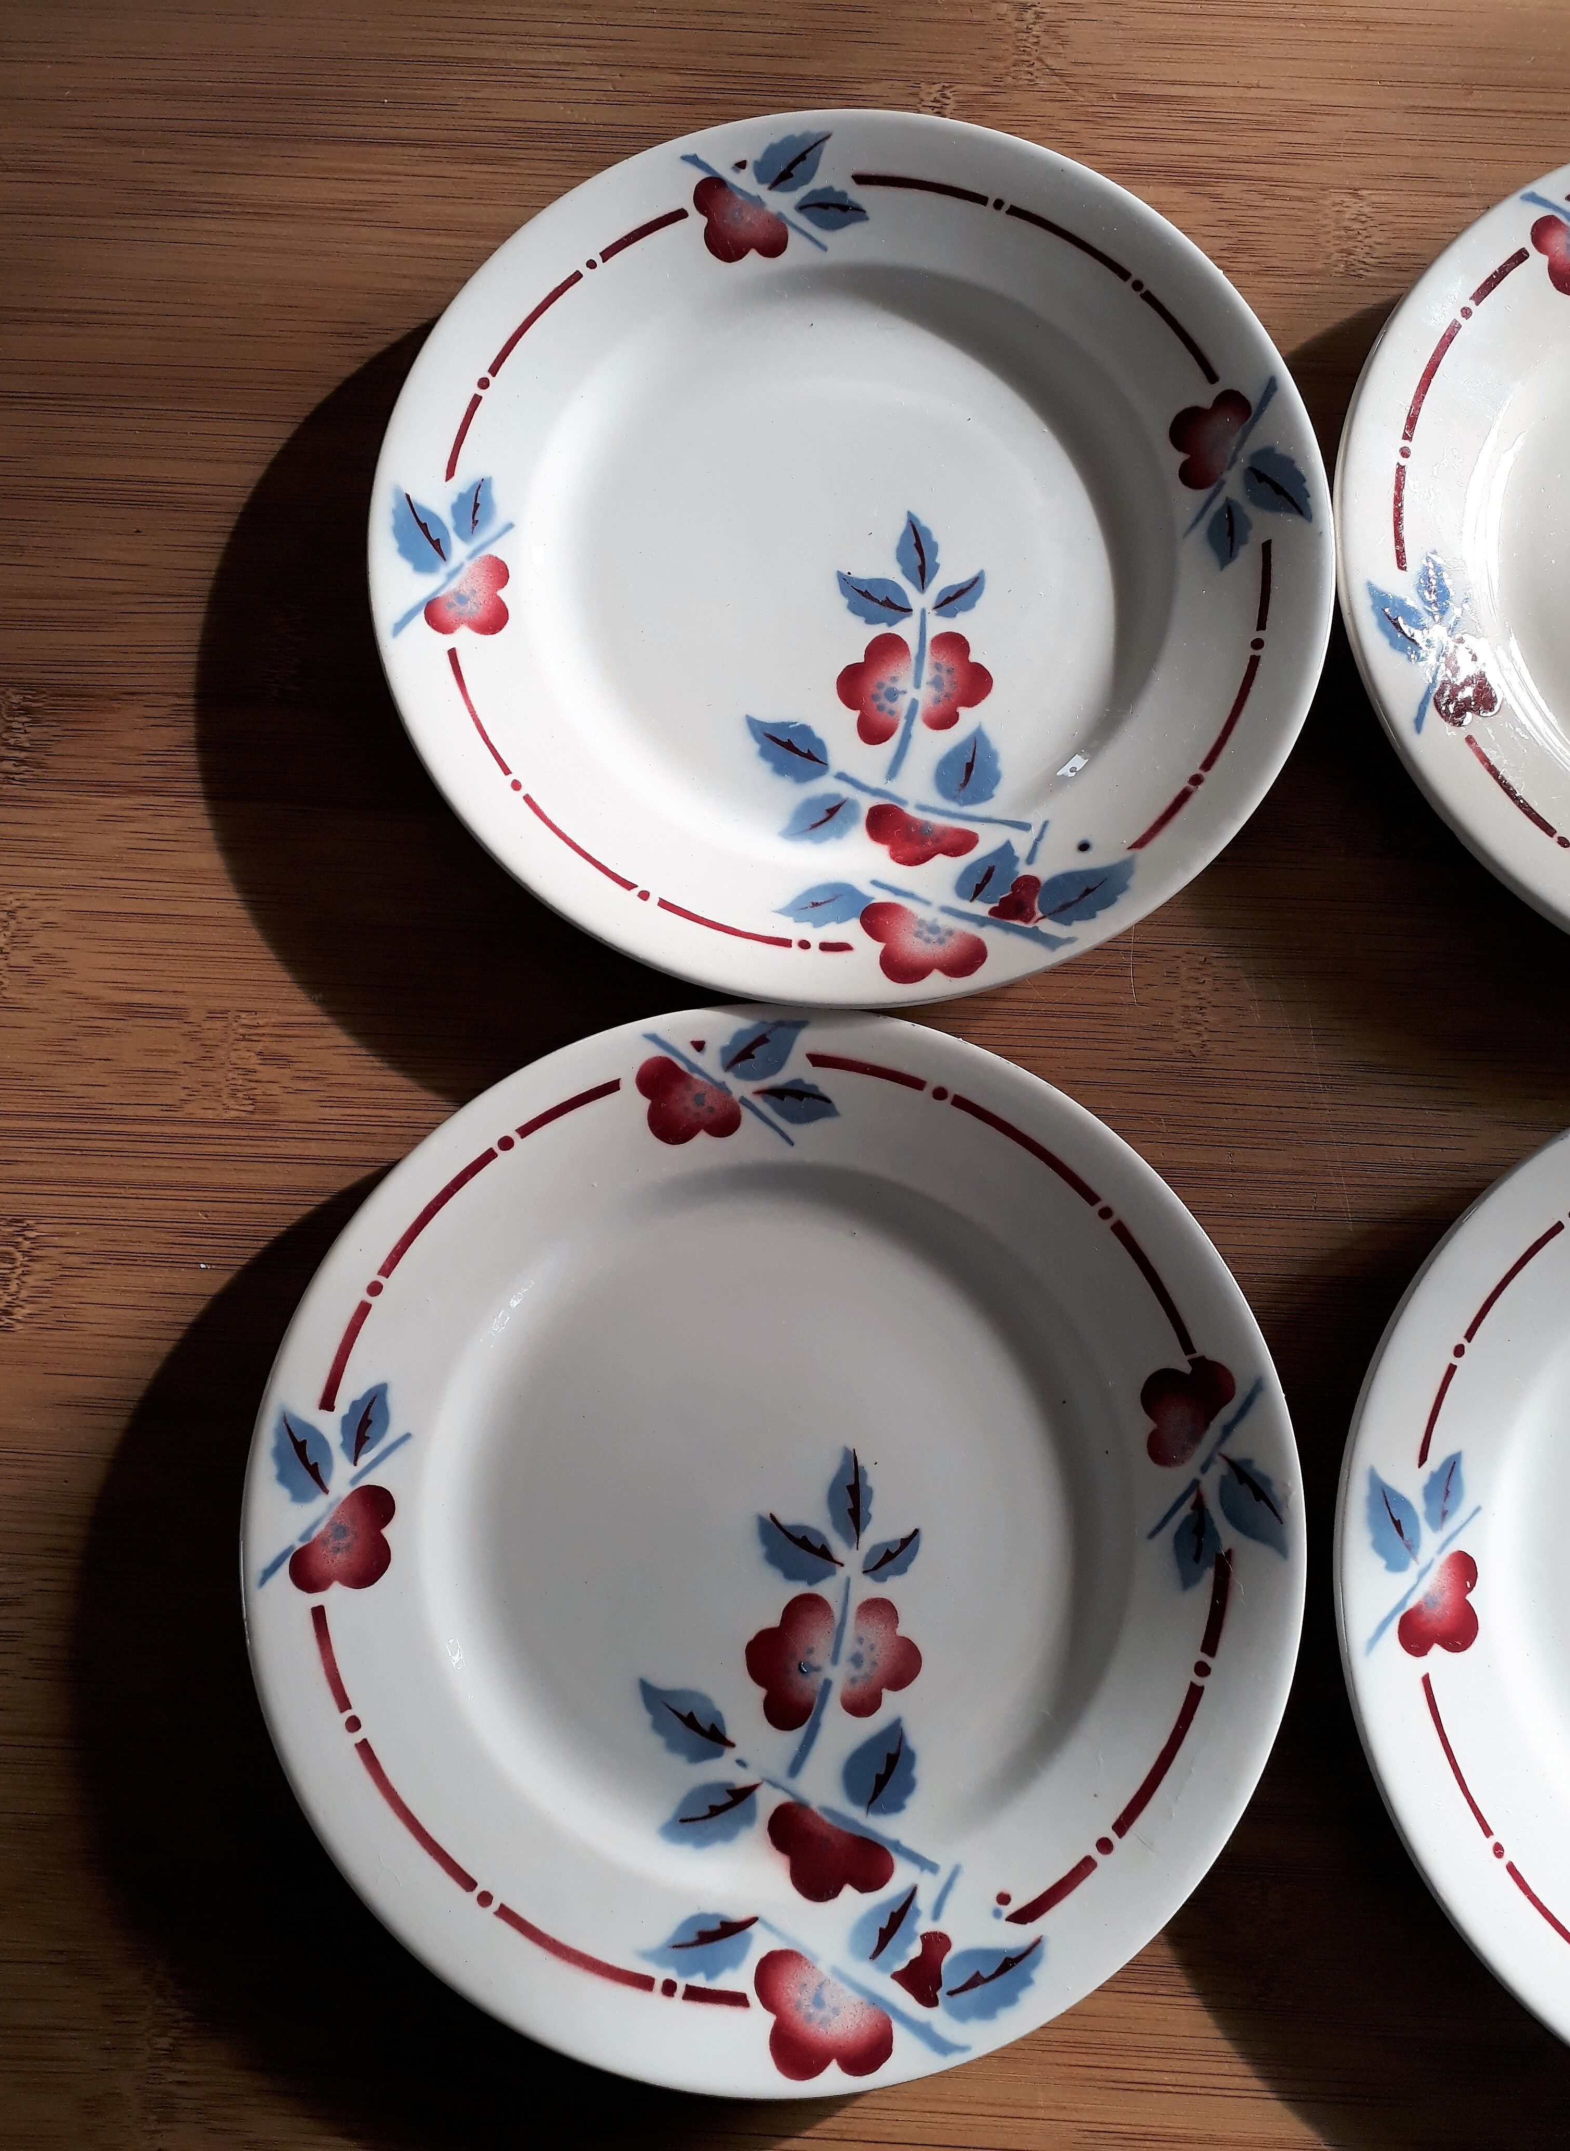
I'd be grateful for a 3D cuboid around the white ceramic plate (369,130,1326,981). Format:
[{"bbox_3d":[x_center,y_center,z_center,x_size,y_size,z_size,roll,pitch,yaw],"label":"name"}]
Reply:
[{"bbox_3d":[0.014,-0.111,0.356,0.199,0.022,0.199,0,80,0],"label":"white ceramic plate"}]

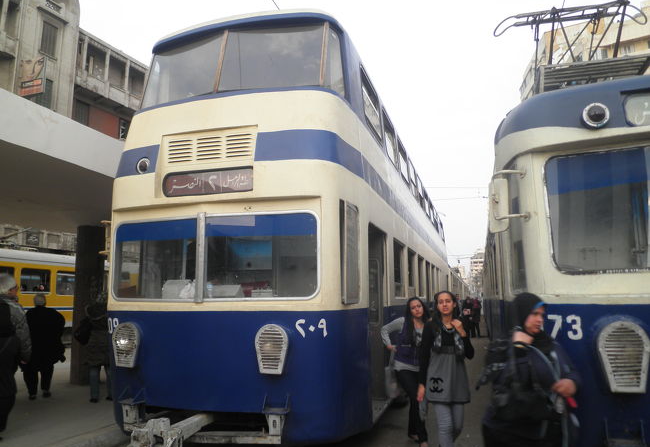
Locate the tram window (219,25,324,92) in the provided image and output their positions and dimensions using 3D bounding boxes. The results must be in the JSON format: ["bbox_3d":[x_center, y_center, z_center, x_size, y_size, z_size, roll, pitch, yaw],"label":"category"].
[{"bbox_3d":[-0.489,-1.573,4.609,0.987,0.708,0.100,-2,-21,7],"label":"tram window"}]

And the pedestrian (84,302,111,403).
[{"bbox_3d":[-3.437,1.875,7.410,0.500,1.590,0.400,0,-9,-6],"label":"pedestrian"}]

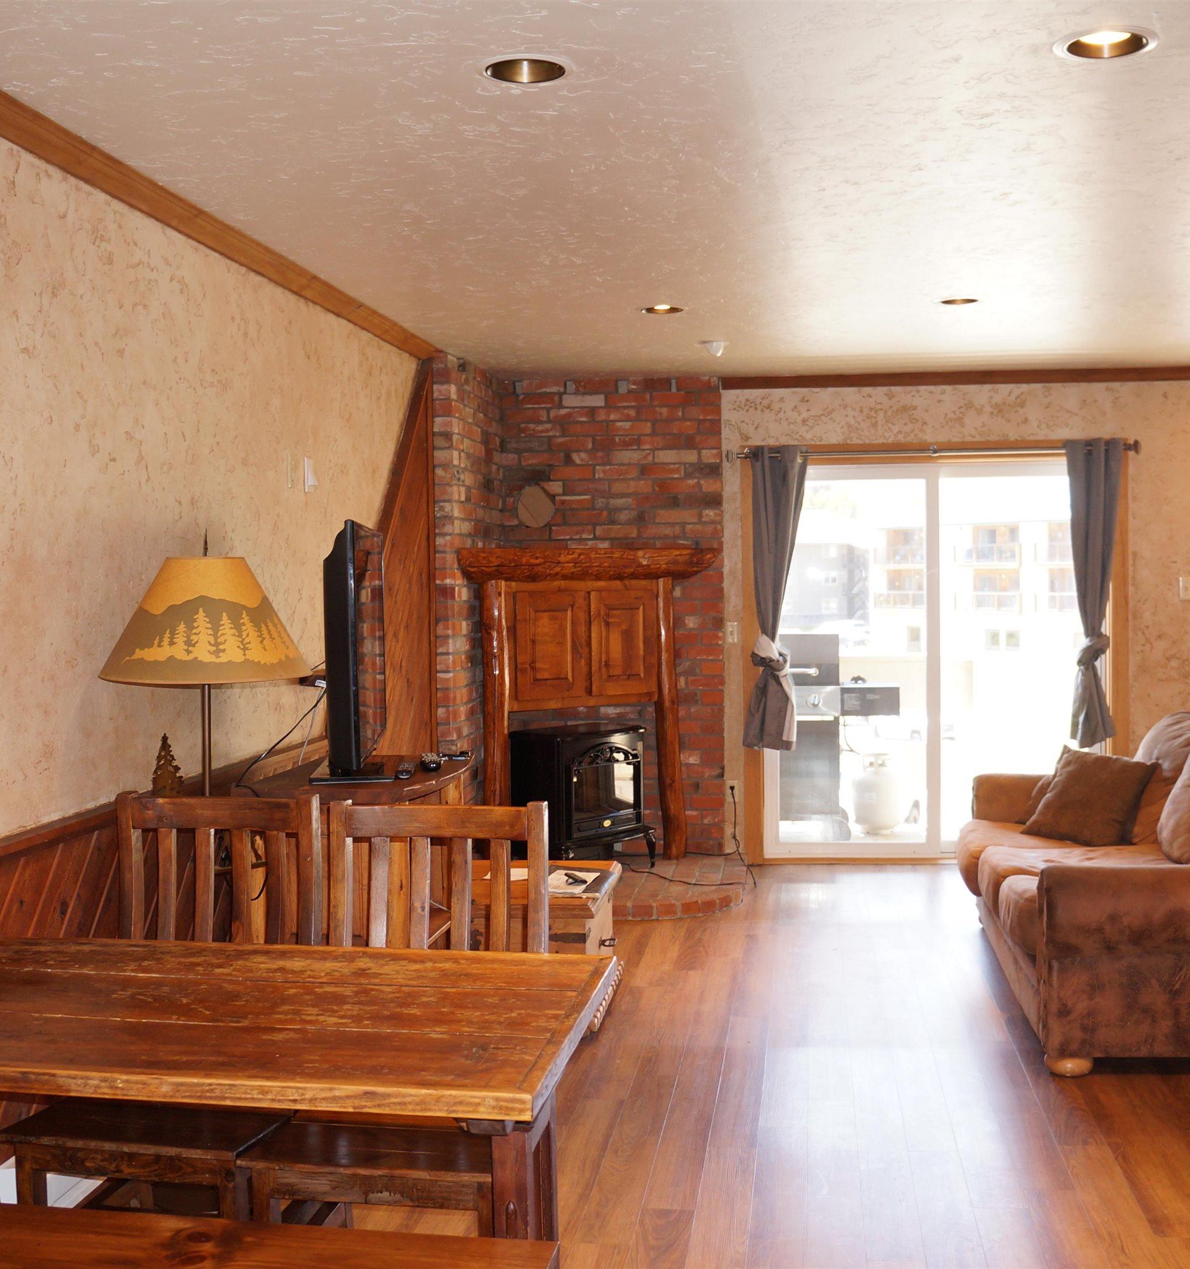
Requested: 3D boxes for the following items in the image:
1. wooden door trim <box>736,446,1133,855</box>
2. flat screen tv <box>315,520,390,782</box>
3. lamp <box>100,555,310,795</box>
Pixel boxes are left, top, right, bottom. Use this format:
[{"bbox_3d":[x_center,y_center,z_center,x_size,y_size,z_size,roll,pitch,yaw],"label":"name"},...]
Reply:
[{"bbox_3d":[1.657,0.108,7.233,1.874,2.036,0.100,-1,2,3],"label":"wooden door trim"},{"bbox_3d":[-0.682,0.044,4.341,0.220,0.713,0.910,-1,2,-3],"label":"flat screen tv"},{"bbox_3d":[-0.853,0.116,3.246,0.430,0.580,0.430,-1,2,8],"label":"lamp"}]

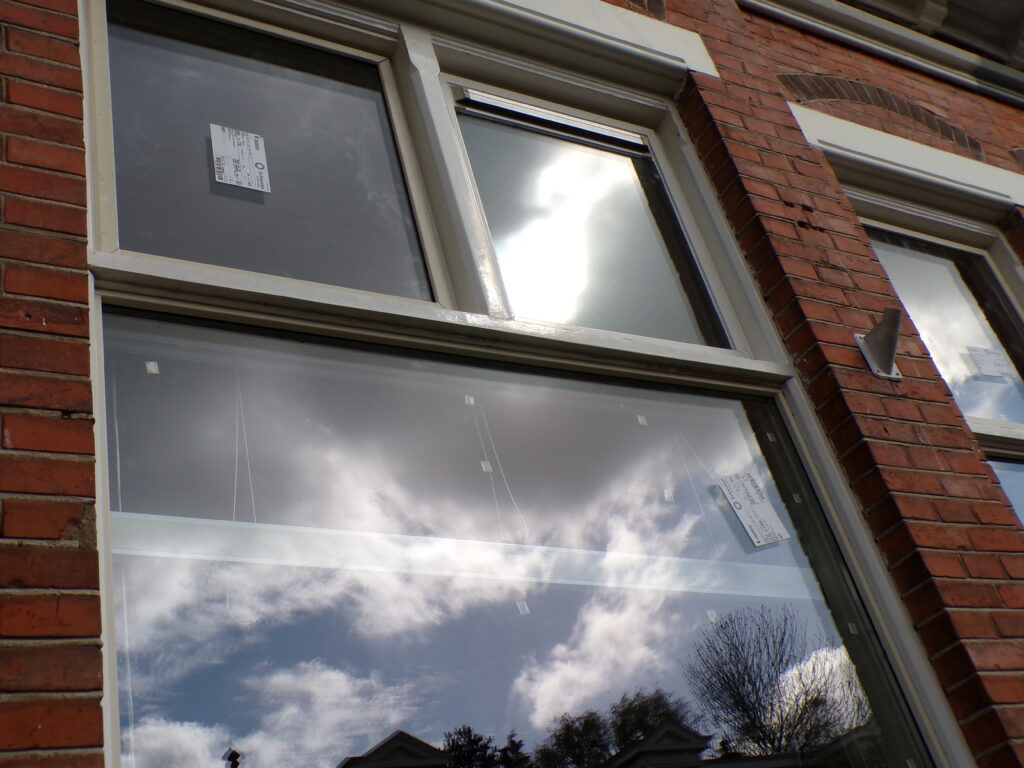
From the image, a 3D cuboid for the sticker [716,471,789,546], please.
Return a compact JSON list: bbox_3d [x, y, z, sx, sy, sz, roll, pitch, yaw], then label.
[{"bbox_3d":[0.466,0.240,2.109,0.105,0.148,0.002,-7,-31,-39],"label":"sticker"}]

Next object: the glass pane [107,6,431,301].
[{"bbox_3d":[-0.471,-0.452,2.096,0.579,0.697,0.020,7,-39,-32],"label":"glass pane"}]

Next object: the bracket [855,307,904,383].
[{"bbox_3d":[0.831,-0.100,2.399,0.095,0.145,0.108,7,-39,-32],"label":"bracket"}]

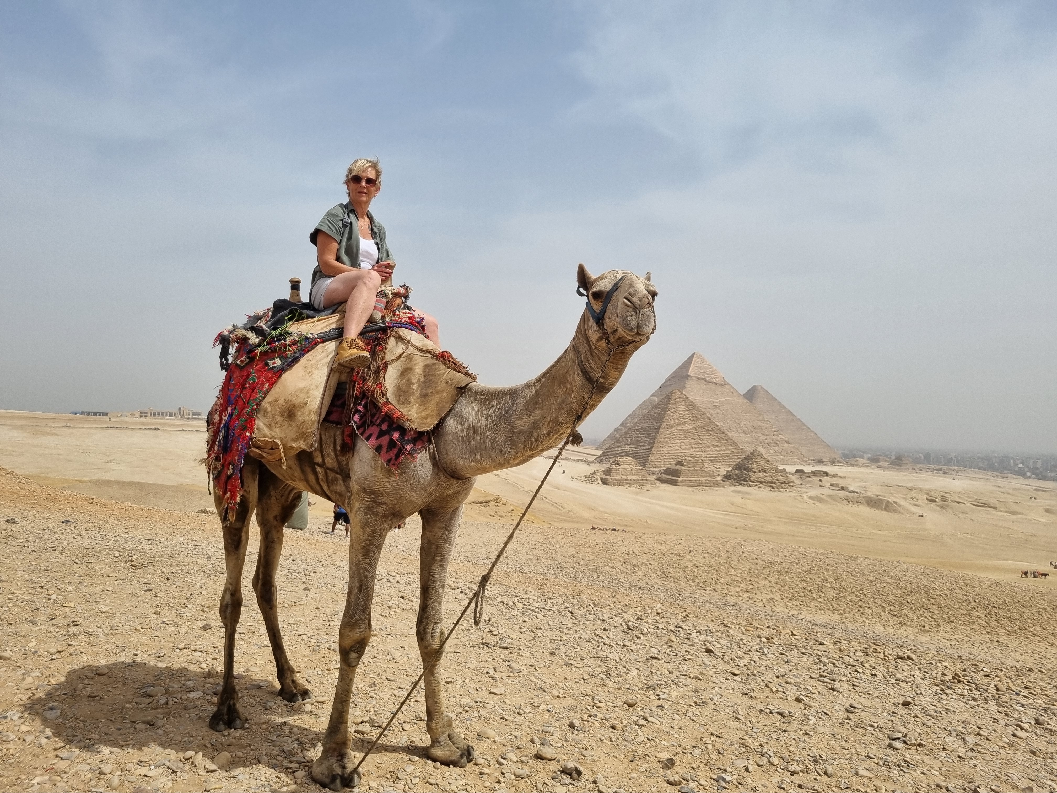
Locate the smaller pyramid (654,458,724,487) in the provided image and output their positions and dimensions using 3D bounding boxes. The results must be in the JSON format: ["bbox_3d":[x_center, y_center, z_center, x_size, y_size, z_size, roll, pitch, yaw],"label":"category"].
[{"bbox_3d":[106.284,49.297,518.971,31.500,18.000,31.500,2,-3,-18],"label":"smaller pyramid"}]

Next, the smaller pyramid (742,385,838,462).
[{"bbox_3d":[434.188,46.890,1515.929,230.000,138.000,230.000,2,-3,-18],"label":"smaller pyramid"}]

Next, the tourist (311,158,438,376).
[{"bbox_3d":[-0.832,-0.702,4.283,0.640,1.180,0.610,-1,-4,45],"label":"tourist"}]

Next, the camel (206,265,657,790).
[{"bbox_3d":[-0.595,0.618,3.664,2.650,2.300,0.780,-1,-3,40],"label":"camel"}]

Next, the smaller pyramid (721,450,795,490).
[{"bbox_3d":[152.612,48.191,534.233,39.500,25.500,39.500,2,-3,-18],"label":"smaller pyramid"}]

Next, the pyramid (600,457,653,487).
[{"bbox_3d":[60.025,47.707,503.828,31.500,17.500,31.500,2,-3,-18],"label":"pyramid"}]

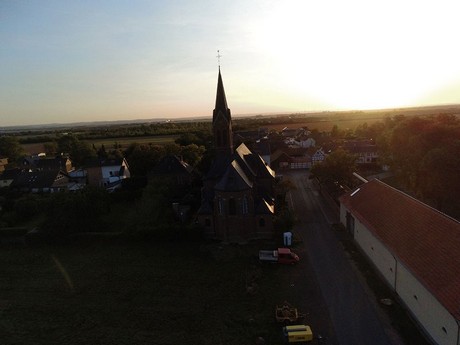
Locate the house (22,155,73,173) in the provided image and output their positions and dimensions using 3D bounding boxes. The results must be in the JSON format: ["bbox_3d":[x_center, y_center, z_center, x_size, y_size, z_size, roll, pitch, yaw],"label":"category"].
[{"bbox_3d":[-62.870,-1.130,101.600,13.500,8.600,8.500,-1,11,8],"label":"house"}]

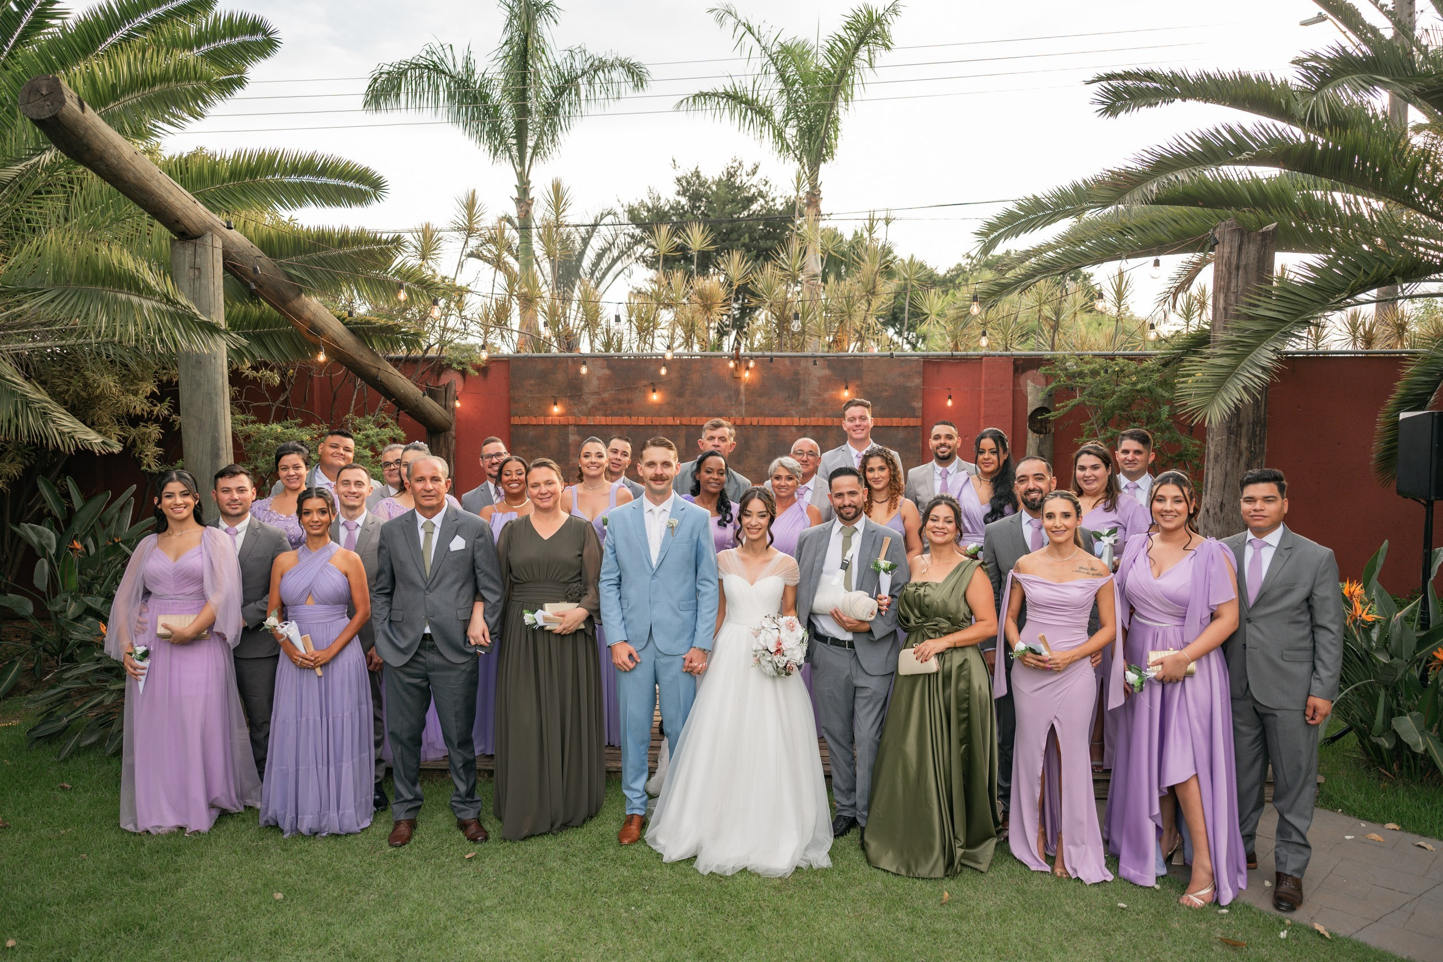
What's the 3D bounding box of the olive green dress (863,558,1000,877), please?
[{"bbox_3d":[0.934,0.984,4.275,0.580,1.270,0.580,1,4,11],"label":"olive green dress"}]

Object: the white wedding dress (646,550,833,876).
[{"bbox_3d":[0.081,0.967,4.444,0.864,1.345,0.900,0,5,2],"label":"white wedding dress"}]

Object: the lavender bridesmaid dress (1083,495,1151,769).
[{"bbox_3d":[1.979,0.754,5.079,0.531,1.365,0.420,2,5,20],"label":"lavender bridesmaid dress"}]

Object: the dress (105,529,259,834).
[{"bbox_3d":[-2.625,0.911,4.691,0.700,1.360,0.520,-2,4,-24],"label":"dress"}]

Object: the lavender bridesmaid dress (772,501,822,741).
[{"bbox_3d":[0.416,0.772,5.503,0.480,1.330,0.420,0,4,4],"label":"lavender bridesmaid dress"}]

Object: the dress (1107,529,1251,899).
[{"bbox_3d":[1.889,0.946,3.991,0.527,1.460,0.500,3,6,36],"label":"dress"}]

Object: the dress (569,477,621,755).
[{"bbox_3d":[-0.716,0.727,5.430,0.500,1.450,0.420,-1,4,-8],"label":"dress"}]

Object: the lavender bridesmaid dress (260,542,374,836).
[{"bbox_3d":[-1.913,0.955,4.553,0.501,1.351,0.460,-1,5,-15],"label":"lavender bridesmaid dress"}]

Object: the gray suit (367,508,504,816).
[{"bbox_3d":[-1.304,0.840,4.405,0.600,1.460,0.340,-1,4,-12],"label":"gray suit"}]

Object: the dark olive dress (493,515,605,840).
[{"bbox_3d":[-0.811,0.895,4.508,0.520,1.477,0.420,0,5,-6],"label":"dark olive dress"}]

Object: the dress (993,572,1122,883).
[{"bbox_3d":[1.442,1.024,4.128,0.524,1.283,0.450,2,5,22],"label":"dress"}]

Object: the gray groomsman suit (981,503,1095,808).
[{"bbox_3d":[1.520,0.857,4.616,0.508,1.436,0.340,2,5,20],"label":"gray groomsman suit"}]

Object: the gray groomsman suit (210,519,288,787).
[{"bbox_3d":[-2.441,0.852,4.827,0.550,1.380,0.330,-1,4,-19],"label":"gray groomsman suit"}]

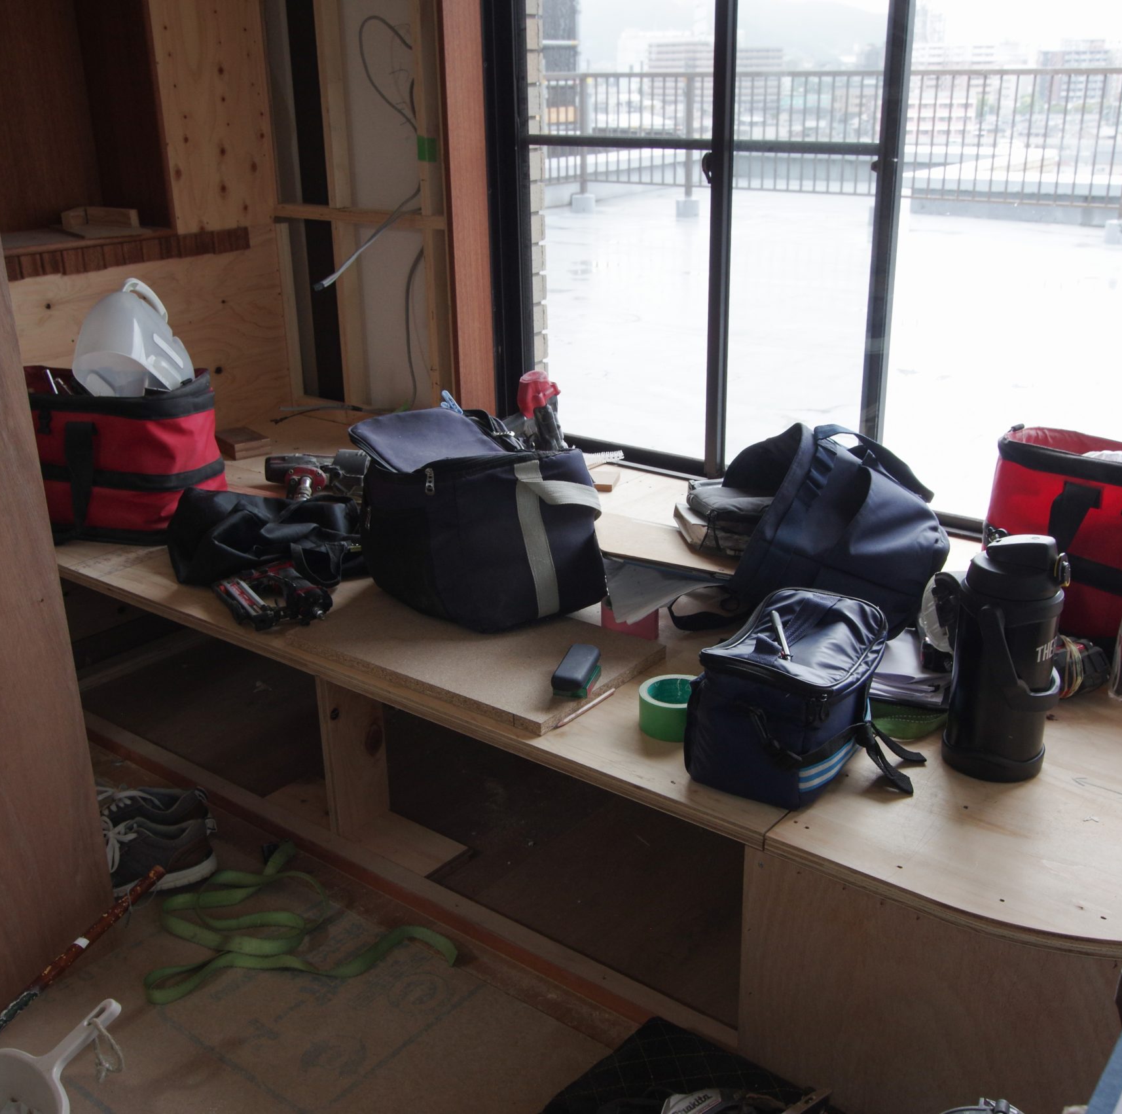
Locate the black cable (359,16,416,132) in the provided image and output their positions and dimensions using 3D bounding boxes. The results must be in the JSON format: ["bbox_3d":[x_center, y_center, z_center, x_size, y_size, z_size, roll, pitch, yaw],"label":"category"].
[{"bbox_3d":[-0.385,-1.065,2.773,0.170,0.245,0.060,15,26,36],"label":"black cable"}]

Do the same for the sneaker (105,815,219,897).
[{"bbox_3d":[-0.692,0.459,1.966,0.287,0.104,0.105,-4,21,-7],"label":"sneaker"}]

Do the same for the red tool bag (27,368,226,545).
[{"bbox_3d":[-0.924,-0.207,2.474,0.450,0.280,0.245,3,22,12],"label":"red tool bag"}]

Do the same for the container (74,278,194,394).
[{"bbox_3d":[-0.825,-0.417,2.430,0.155,0.170,0.205,-1,-13,2],"label":"container"}]

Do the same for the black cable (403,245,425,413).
[{"bbox_3d":[-0.342,-0.537,2.973,0.078,0.390,0.035,15,26,36],"label":"black cable"}]

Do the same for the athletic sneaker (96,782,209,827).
[{"bbox_3d":[-0.724,0.429,2.046,0.287,0.104,0.105,-3,21,-5],"label":"athletic sneaker"}]

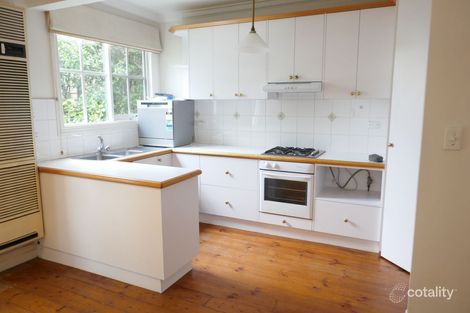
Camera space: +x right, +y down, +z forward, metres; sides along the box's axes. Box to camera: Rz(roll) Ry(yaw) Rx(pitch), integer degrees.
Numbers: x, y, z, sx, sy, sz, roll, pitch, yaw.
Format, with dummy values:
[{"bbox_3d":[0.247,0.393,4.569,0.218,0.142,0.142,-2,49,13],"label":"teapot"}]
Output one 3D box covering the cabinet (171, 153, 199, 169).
[{"bbox_3d":[-0.473,0.328,4.239,0.405,0.790,0.580,4,9,24],"label":"cabinet"}]

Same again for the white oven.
[{"bbox_3d":[0.647,0.318,3.690,0.592,0.585,0.570,4,9,24],"label":"white oven"}]

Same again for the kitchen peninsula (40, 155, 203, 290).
[{"bbox_3d":[-1.082,0.541,2.860,1.523,0.900,0.545,4,9,24],"label":"kitchen peninsula"}]

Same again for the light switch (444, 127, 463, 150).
[{"bbox_3d":[1.159,-0.095,1.735,0.075,0.116,0.018,4,9,24],"label":"light switch"}]

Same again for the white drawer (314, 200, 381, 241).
[{"bbox_3d":[1.211,0.605,3.461,0.630,0.340,0.500,4,8,25],"label":"white drawer"}]

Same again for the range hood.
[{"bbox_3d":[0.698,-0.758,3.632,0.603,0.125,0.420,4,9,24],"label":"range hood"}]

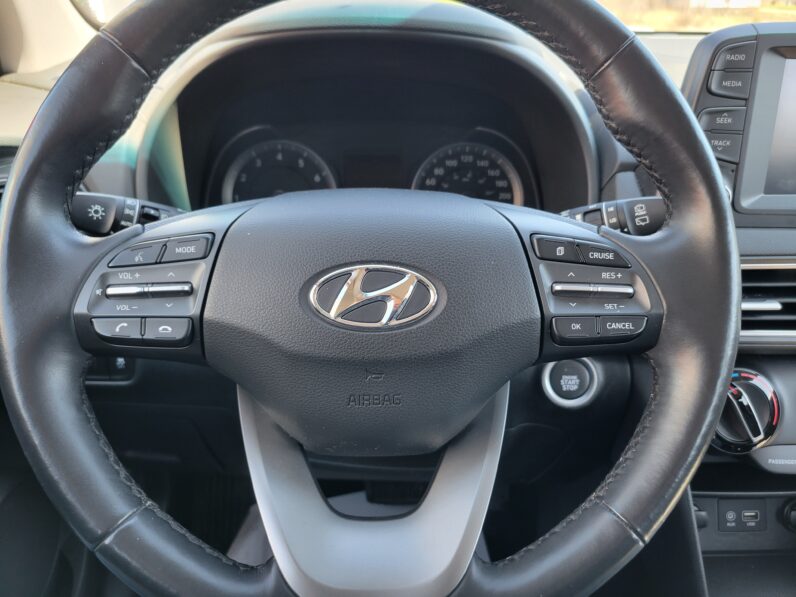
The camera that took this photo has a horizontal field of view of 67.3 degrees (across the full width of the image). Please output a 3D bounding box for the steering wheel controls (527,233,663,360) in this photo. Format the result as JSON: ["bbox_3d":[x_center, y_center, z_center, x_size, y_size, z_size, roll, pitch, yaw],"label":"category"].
[{"bbox_3d":[0.099,-0.001,0.300,0.064,0.061,0.025,0,-6,2],"label":"steering wheel controls"}]

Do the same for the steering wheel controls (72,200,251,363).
[{"bbox_3d":[-0.118,-0.009,0.300,0.082,0.078,0.028,0,-6,-2],"label":"steering wheel controls"}]

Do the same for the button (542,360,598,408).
[{"bbox_3d":[0.124,0.060,0.430,0.039,0.037,0.015,0,-1,5],"label":"button"}]

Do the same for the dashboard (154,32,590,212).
[{"bbox_3d":[-0.020,-0.112,0.455,0.315,0.142,0.100,0,2,-1],"label":"dashboard"}]

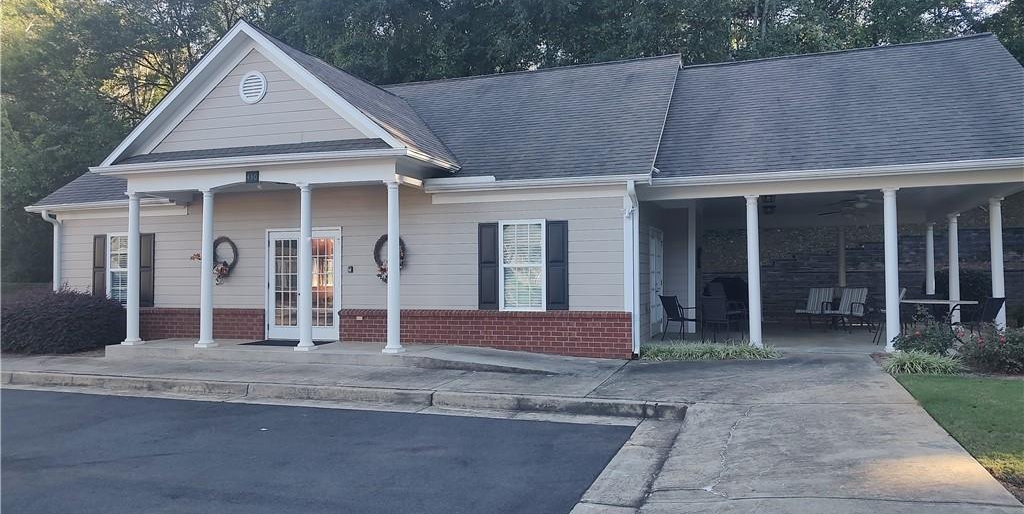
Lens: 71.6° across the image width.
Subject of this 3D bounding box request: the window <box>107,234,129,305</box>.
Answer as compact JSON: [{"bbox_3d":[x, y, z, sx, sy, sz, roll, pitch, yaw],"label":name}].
[{"bbox_3d":[-7.926,0.278,14.471,0.819,1.532,0.101,-1,-2,18],"label":"window"}]

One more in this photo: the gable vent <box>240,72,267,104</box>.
[{"bbox_3d":[-4.282,-2.796,11.739,0.563,0.563,0.060,-1,-2,18],"label":"gable vent"}]

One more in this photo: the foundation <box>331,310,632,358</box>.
[{"bbox_3d":[-0.600,1.283,12.111,5.306,0.764,0.181,-1,-2,18],"label":"foundation"}]

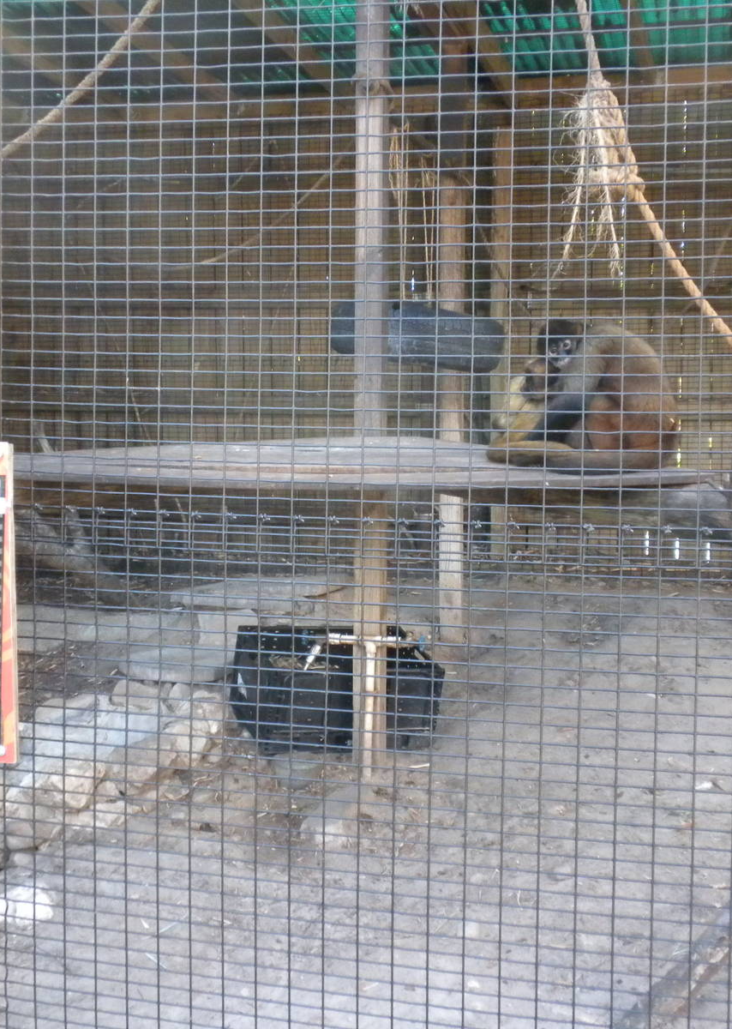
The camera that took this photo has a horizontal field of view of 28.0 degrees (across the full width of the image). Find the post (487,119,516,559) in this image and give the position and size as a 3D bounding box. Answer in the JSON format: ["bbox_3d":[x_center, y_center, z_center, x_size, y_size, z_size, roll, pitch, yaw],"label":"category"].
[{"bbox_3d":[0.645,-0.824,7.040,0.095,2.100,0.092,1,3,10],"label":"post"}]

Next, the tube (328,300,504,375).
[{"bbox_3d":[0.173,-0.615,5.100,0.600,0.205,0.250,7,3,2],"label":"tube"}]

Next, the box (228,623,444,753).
[{"bbox_3d":[-0.107,0.570,4.880,0.590,0.275,0.410,2,12,-19],"label":"box"}]

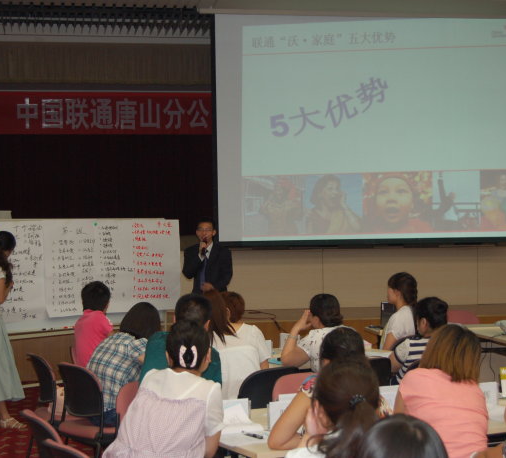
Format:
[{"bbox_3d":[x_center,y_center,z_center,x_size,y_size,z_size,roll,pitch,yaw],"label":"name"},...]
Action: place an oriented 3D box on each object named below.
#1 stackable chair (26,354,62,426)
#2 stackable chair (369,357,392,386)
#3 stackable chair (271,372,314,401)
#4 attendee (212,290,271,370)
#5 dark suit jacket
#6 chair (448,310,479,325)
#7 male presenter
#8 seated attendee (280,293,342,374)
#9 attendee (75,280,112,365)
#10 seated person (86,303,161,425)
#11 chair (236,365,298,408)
[{"bbox_3d":[-1.130,1.215,7.420,0.560,0.820,0.520,-1,0,-30],"label":"stackable chair"},{"bbox_3d":[0.540,1.200,7.100,0.520,0.820,0.560,-1,0,-25],"label":"stackable chair"},{"bbox_3d":[0.420,1.200,6.080,0.520,0.820,0.560,-1,0,-22],"label":"stackable chair"},{"bbox_3d":[-0.060,0.975,6.880,0.480,1.210,0.680,-1,0,-10],"label":"attendee"},{"bbox_3d":[-0.450,0.490,11.300,0.490,0.740,0.320,-1,0,12],"label":"dark suit jacket"},{"bbox_3d":[1.790,1.140,10.200,0.500,0.830,0.550,-1,0,18],"label":"chair"},{"bbox_3d":[-0.450,0.740,11.350,0.520,1.700,0.380,-1,0,9],"label":"male presenter"},{"bbox_3d":[0.390,1.010,7.200,0.550,1.200,0.800,-1,0,-30],"label":"seated attendee"},{"bbox_3d":[-0.950,1.000,8.300,0.800,1.250,0.500,0,0,-44],"label":"attendee"},{"bbox_3d":[-0.750,1.010,6.800,0.500,1.160,0.750,-1,0,37],"label":"seated person"},{"bbox_3d":[-0.030,1.165,6.470,0.500,0.830,0.550,-1,0,-37],"label":"chair"}]

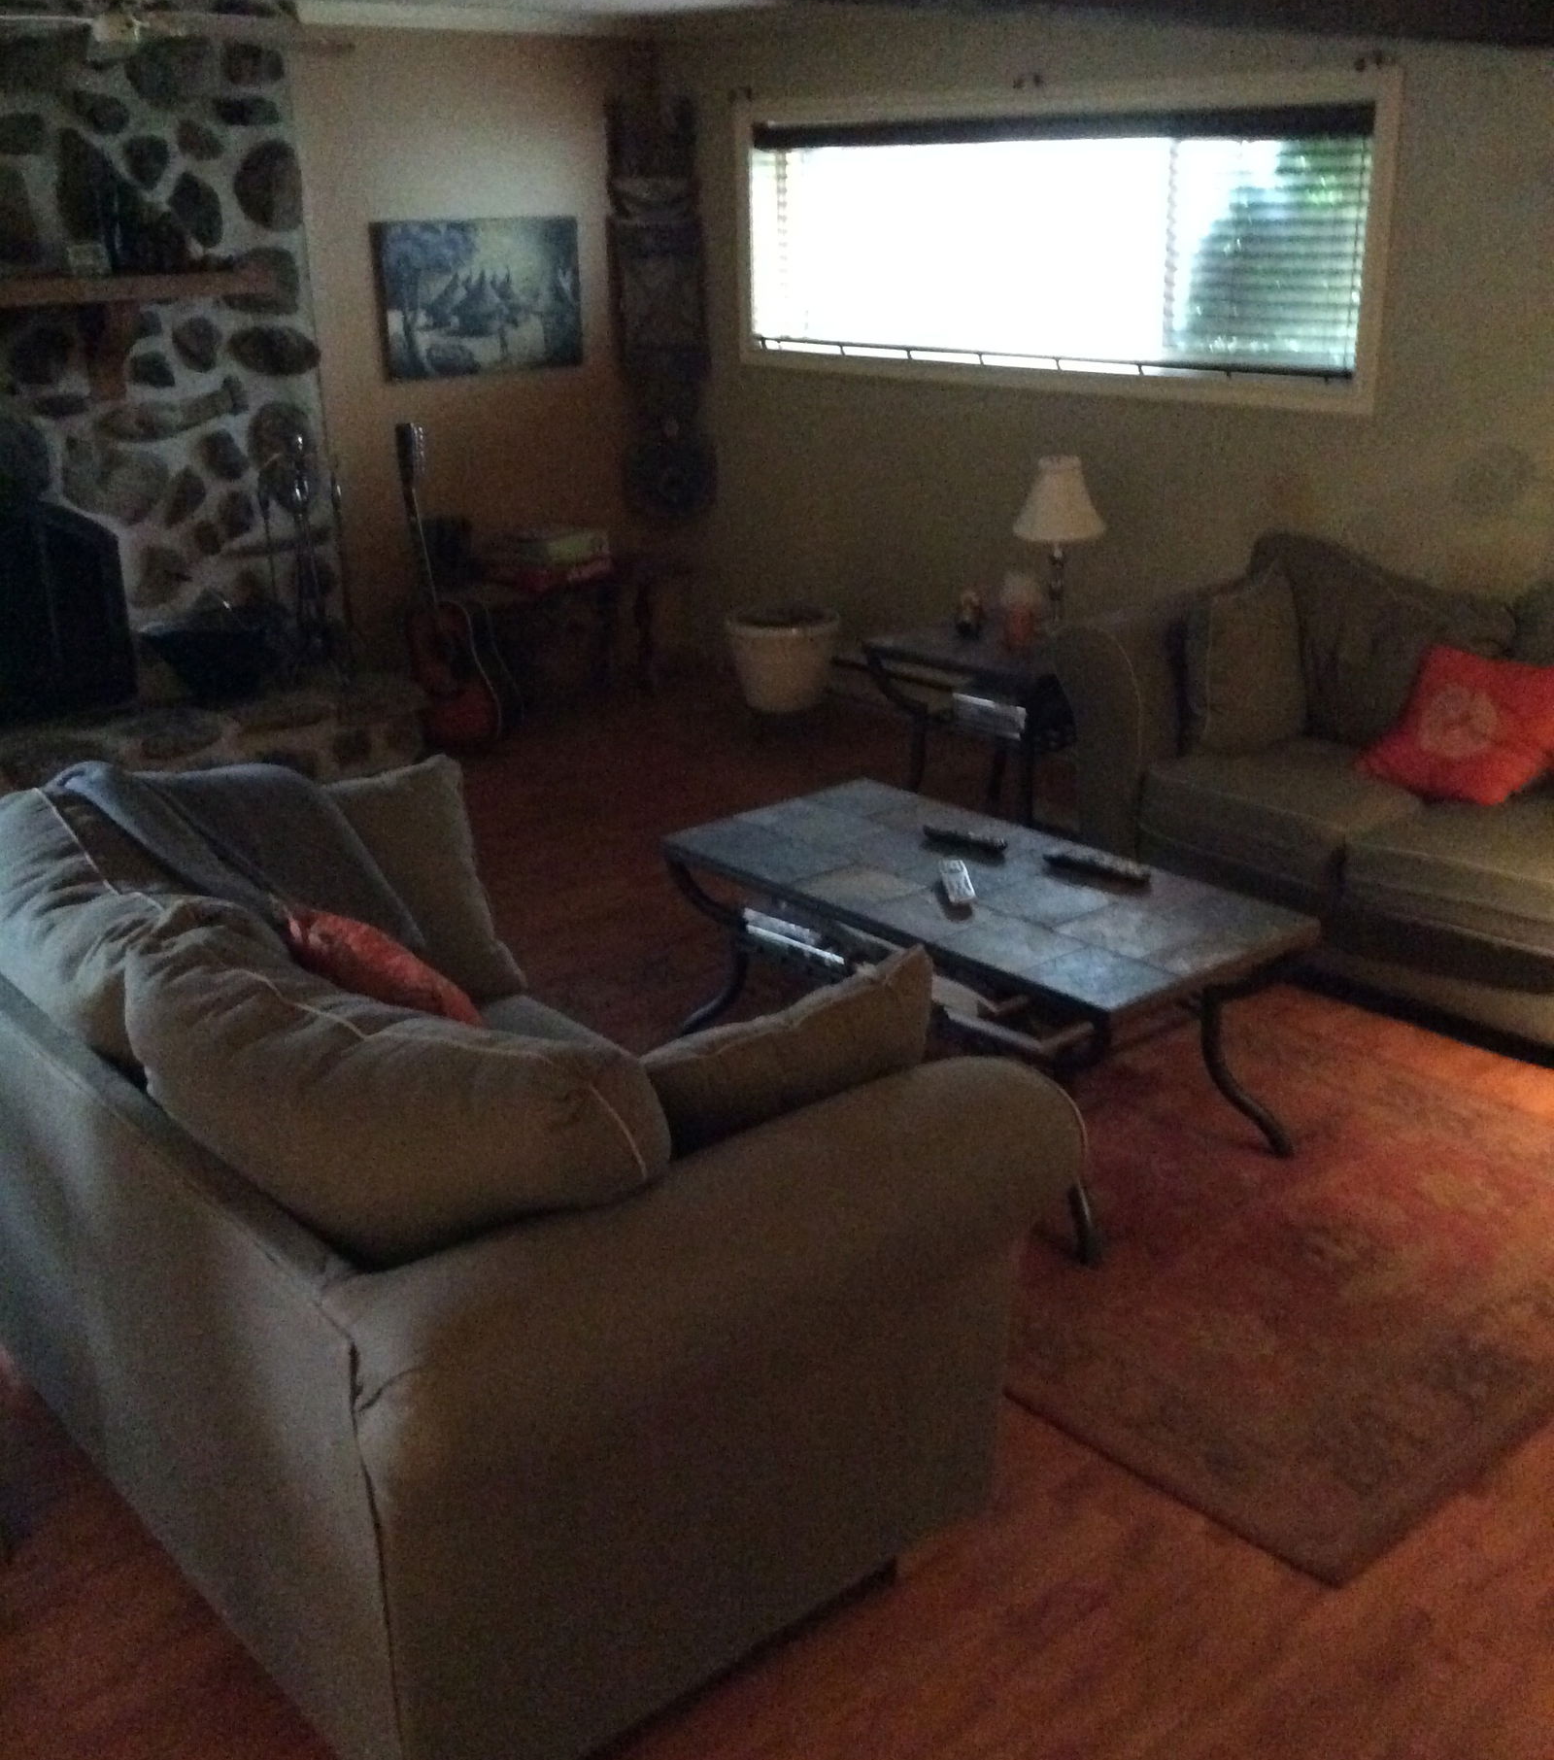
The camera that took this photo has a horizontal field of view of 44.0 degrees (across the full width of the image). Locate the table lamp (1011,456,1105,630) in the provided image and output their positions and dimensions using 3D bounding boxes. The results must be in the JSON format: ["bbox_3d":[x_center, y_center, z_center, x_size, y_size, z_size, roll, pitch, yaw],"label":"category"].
[{"bbox_3d":[0.728,-0.865,4.976,0.245,0.454,0.245,-1,21,1],"label":"table lamp"}]

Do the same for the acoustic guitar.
[{"bbox_3d":[-1.048,-0.907,6.011,0.395,1.030,0.125,3,20,34],"label":"acoustic guitar"}]

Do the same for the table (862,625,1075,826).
[{"bbox_3d":[0.627,-0.368,5.115,0.574,0.568,0.548,17,27,40],"label":"table"}]

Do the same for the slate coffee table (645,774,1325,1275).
[{"bbox_3d":[0.369,0.217,3.716,0.566,0.480,1.155,-18,26,-37],"label":"slate coffee table"}]

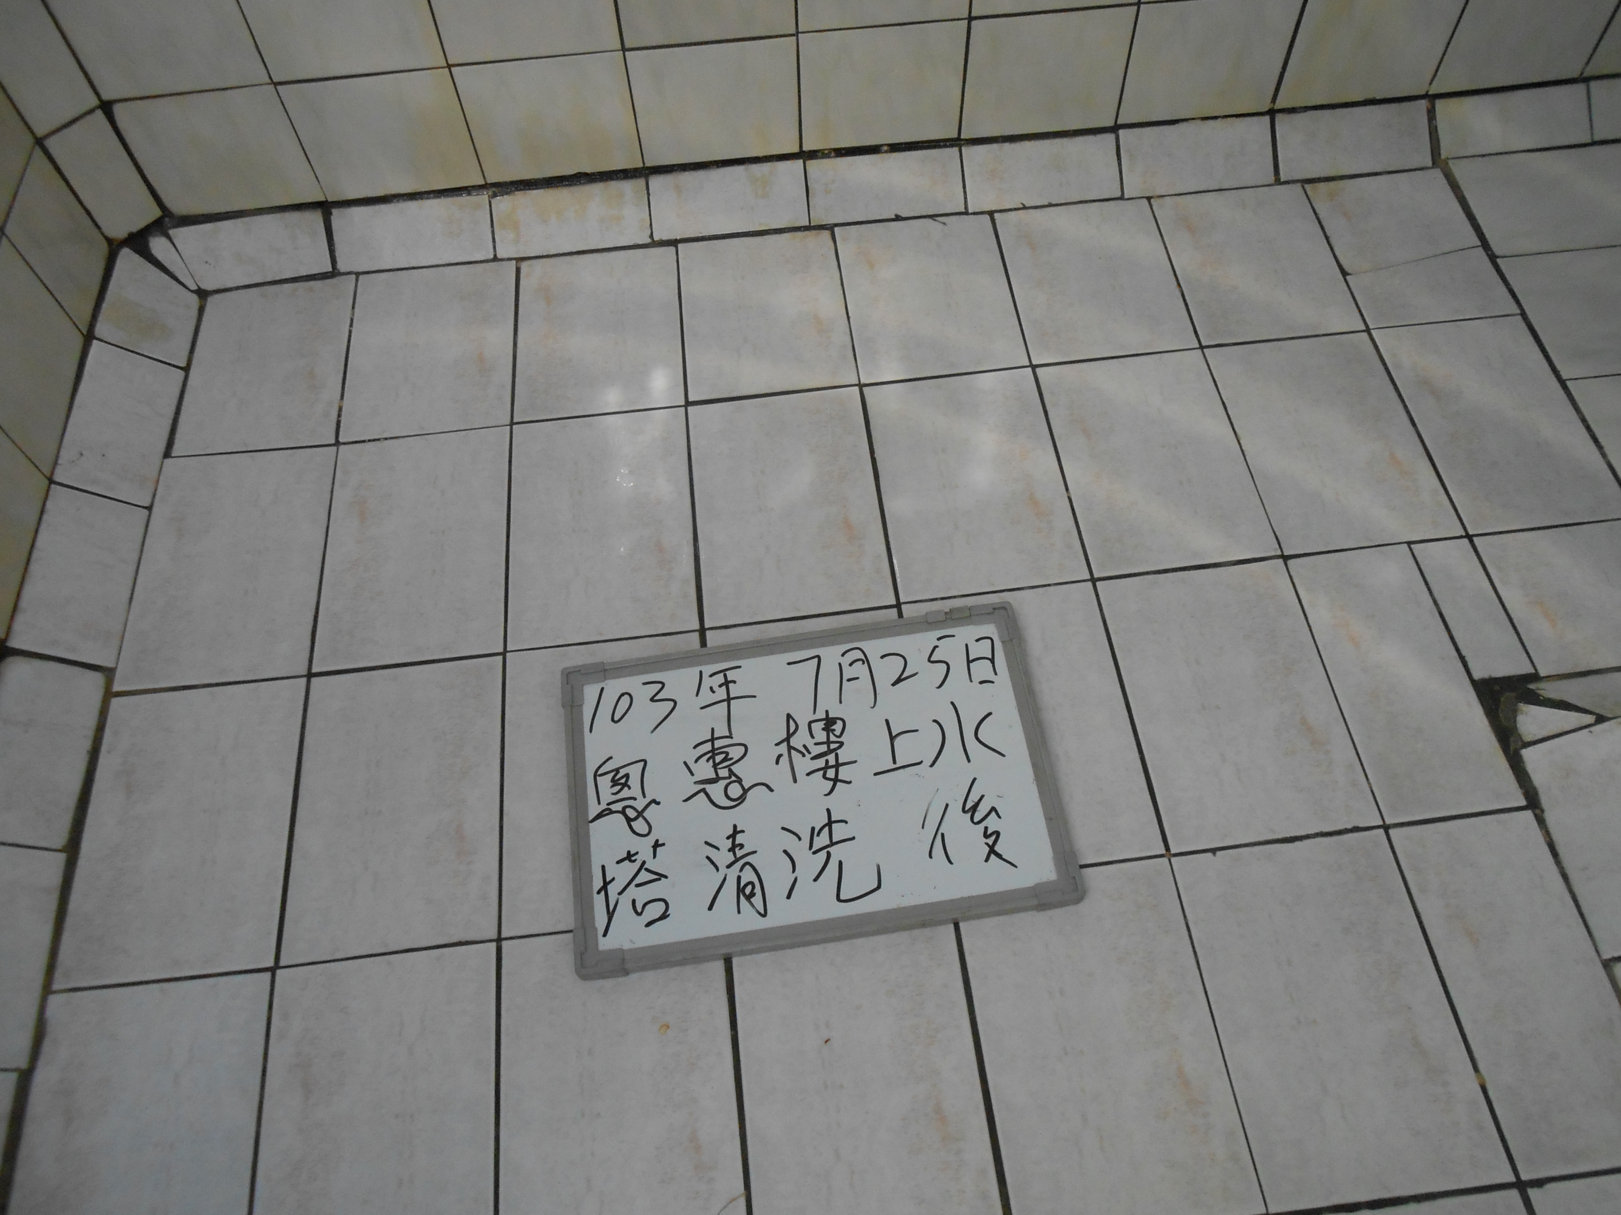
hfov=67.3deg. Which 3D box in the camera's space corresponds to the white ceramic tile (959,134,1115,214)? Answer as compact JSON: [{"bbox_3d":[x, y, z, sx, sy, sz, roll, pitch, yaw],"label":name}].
[{"bbox_3d":[0.299,-0.563,1.571,0.197,0.010,0.086,-5,95,-1],"label":"white ceramic tile"}]

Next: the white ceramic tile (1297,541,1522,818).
[{"bbox_3d":[0.574,0.069,1.190,0.130,0.010,0.290,-6,59,-2],"label":"white ceramic tile"}]

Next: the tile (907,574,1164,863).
[{"bbox_3d":[0.212,0.115,1.198,0.200,0.010,0.300,-6,58,-2],"label":"tile"}]

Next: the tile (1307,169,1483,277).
[{"bbox_3d":[0.726,-0.479,1.517,0.177,0.010,0.157,-6,59,-2],"label":"tile"}]

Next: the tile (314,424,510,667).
[{"bbox_3d":[-0.430,-0.068,1.336,0.200,0.010,0.300,-6,58,-2],"label":"tile"}]

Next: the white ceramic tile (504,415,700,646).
[{"bbox_3d":[-0.229,-0.092,1.343,0.200,0.010,0.300,-6,58,-2],"label":"white ceramic tile"}]

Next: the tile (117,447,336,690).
[{"bbox_3d":[-0.626,-0.048,1.325,0.195,0.010,0.304,-5,58,-1],"label":"tile"}]

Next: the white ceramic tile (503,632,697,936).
[{"bbox_3d":[-0.194,0.164,1.177,0.202,0.010,0.295,-7,58,-2],"label":"white ceramic tile"}]

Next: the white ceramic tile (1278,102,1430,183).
[{"bbox_3d":[0.706,-0.609,1.582,0.197,0.010,0.086,-6,95,-1],"label":"white ceramic tile"}]

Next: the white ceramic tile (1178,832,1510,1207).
[{"bbox_3d":[0.447,0.345,1.048,0.200,0.010,0.300,-6,58,-2],"label":"white ceramic tile"}]

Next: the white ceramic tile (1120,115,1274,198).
[{"bbox_3d":[0.499,-0.585,1.576,0.196,0.010,0.086,-7,95,-2],"label":"white ceramic tile"}]

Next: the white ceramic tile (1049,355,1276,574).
[{"bbox_3d":[0.381,-0.166,1.363,0.200,0.010,0.300,-7,58,-2],"label":"white ceramic tile"}]

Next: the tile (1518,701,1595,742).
[{"bbox_3d":[0.717,0.107,1.183,0.079,0.010,0.039,-14,59,-6],"label":"tile"}]

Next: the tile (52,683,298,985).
[{"bbox_3d":[-0.596,0.209,1.172,0.196,0.010,0.300,-7,58,-2],"label":"tile"}]

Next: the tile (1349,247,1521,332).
[{"bbox_3d":[0.737,-0.378,1.456,0.178,0.010,0.108,-6,59,-2],"label":"tile"}]

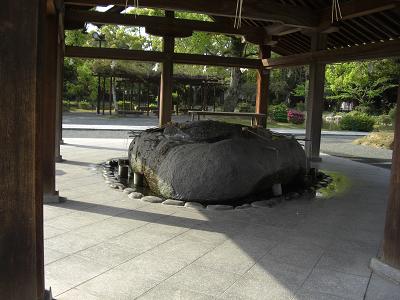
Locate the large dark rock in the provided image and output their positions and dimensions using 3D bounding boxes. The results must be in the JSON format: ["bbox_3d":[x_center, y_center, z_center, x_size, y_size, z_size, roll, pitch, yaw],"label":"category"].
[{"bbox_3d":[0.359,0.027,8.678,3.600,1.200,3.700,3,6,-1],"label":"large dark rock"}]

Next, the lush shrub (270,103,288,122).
[{"bbox_3d":[6.299,-2.943,34.000,1.450,1.600,1.400,4,6,10],"label":"lush shrub"}]

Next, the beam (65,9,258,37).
[{"bbox_3d":[-0.970,-4.056,13.678,7.000,0.340,0.280,1,7,-17],"label":"beam"}]

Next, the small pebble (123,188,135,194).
[{"bbox_3d":[-1.124,0.659,6.816,0.200,0.085,0.180,7,8,35],"label":"small pebble"}]

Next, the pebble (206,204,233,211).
[{"bbox_3d":[0.284,0.815,6.059,0.380,0.080,0.220,2,6,-5],"label":"pebble"}]

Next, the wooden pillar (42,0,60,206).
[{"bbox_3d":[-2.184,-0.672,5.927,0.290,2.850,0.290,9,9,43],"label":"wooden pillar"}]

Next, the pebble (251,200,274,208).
[{"bbox_3d":[0.938,0.811,6.343,0.370,0.085,0.220,1,7,-18],"label":"pebble"}]

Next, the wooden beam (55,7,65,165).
[{"bbox_3d":[-3.250,-1.452,9.675,0.320,3.500,0.320,1,7,-17],"label":"wooden beam"}]

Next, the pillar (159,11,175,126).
[{"bbox_3d":[-1.062,-2.229,13.882,0.320,4.300,0.320,1,7,-17],"label":"pillar"}]

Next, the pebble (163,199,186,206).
[{"bbox_3d":[-0.383,0.766,6.178,0.320,0.085,0.200,4,6,14],"label":"pebble"}]

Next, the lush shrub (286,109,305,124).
[{"bbox_3d":[7.886,-2.783,35.300,1.450,1.280,1.300,3,6,0],"label":"lush shrub"}]

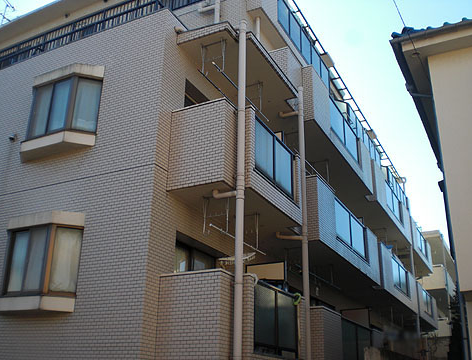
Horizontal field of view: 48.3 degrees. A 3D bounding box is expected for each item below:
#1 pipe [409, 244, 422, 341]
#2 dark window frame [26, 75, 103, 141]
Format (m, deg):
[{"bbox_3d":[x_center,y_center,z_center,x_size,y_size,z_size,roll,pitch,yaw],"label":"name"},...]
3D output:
[{"bbox_3d":[6.996,4.306,20.496,0.100,3.750,0.100,-10,-24,26],"label":"pipe"},{"bbox_3d":[-3.129,-1.209,9.237,1.600,1.150,0.370,-10,-24,26],"label":"dark window frame"}]

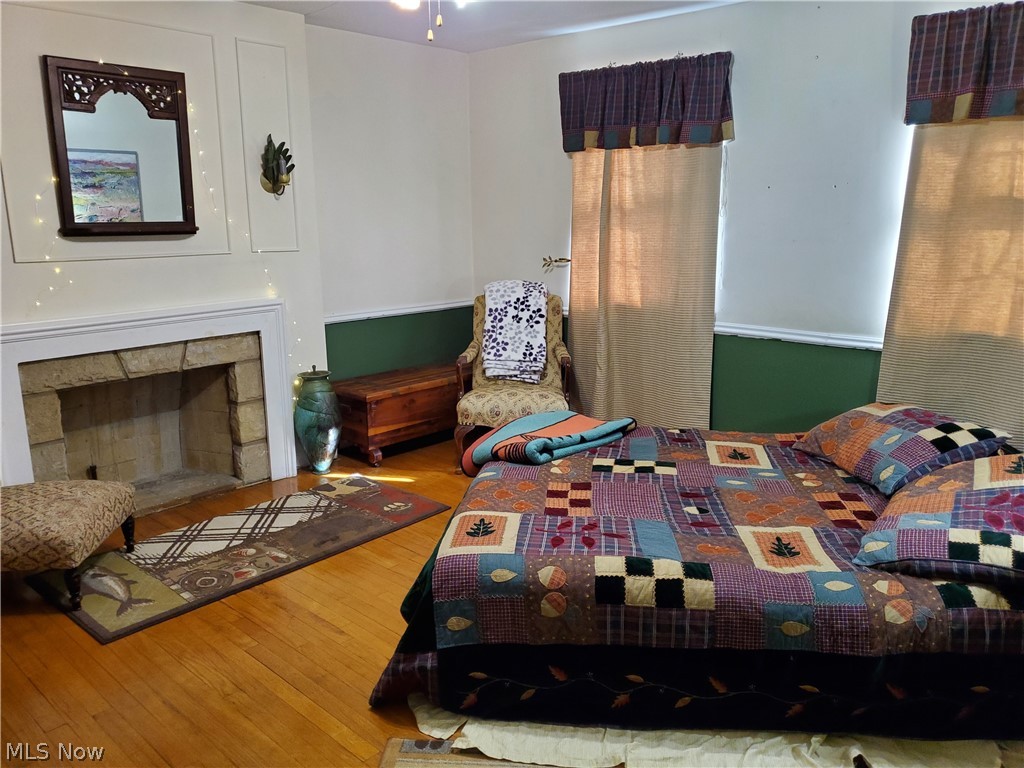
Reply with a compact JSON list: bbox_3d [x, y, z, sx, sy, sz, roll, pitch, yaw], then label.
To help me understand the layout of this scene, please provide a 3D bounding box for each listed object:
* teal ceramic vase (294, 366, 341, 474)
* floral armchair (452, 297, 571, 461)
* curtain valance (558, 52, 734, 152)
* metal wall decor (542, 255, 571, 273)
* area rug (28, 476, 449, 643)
[{"bbox_3d":[-1.058,0.195,4.211,0.252,0.600,0.252,0,13,0],"label":"teal ceramic vase"},{"bbox_3d":[0.020,-0.026,4.443,0.650,0.920,0.710,0,13,3],"label":"floral armchair"},{"bbox_3d":[0.711,-1.513,4.191,1.080,0.435,0.100,11,17,40],"label":"curtain valance"},{"bbox_3d":[0.273,-0.758,4.777,0.200,0.090,0.060,11,17,40],"label":"metal wall decor"},{"bbox_3d":[-1.111,0.680,3.398,0.747,0.012,1.617,11,17,40],"label":"area rug"}]

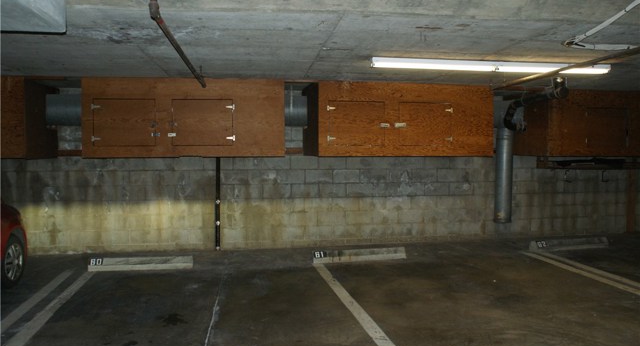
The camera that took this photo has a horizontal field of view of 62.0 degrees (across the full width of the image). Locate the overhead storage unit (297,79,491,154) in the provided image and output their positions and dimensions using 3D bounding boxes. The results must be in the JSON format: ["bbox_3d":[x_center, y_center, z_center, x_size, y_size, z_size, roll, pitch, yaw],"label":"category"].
[{"bbox_3d":[1.013,-0.688,7.309,2.314,0.921,1.165,0,2,-11],"label":"overhead storage unit"}]

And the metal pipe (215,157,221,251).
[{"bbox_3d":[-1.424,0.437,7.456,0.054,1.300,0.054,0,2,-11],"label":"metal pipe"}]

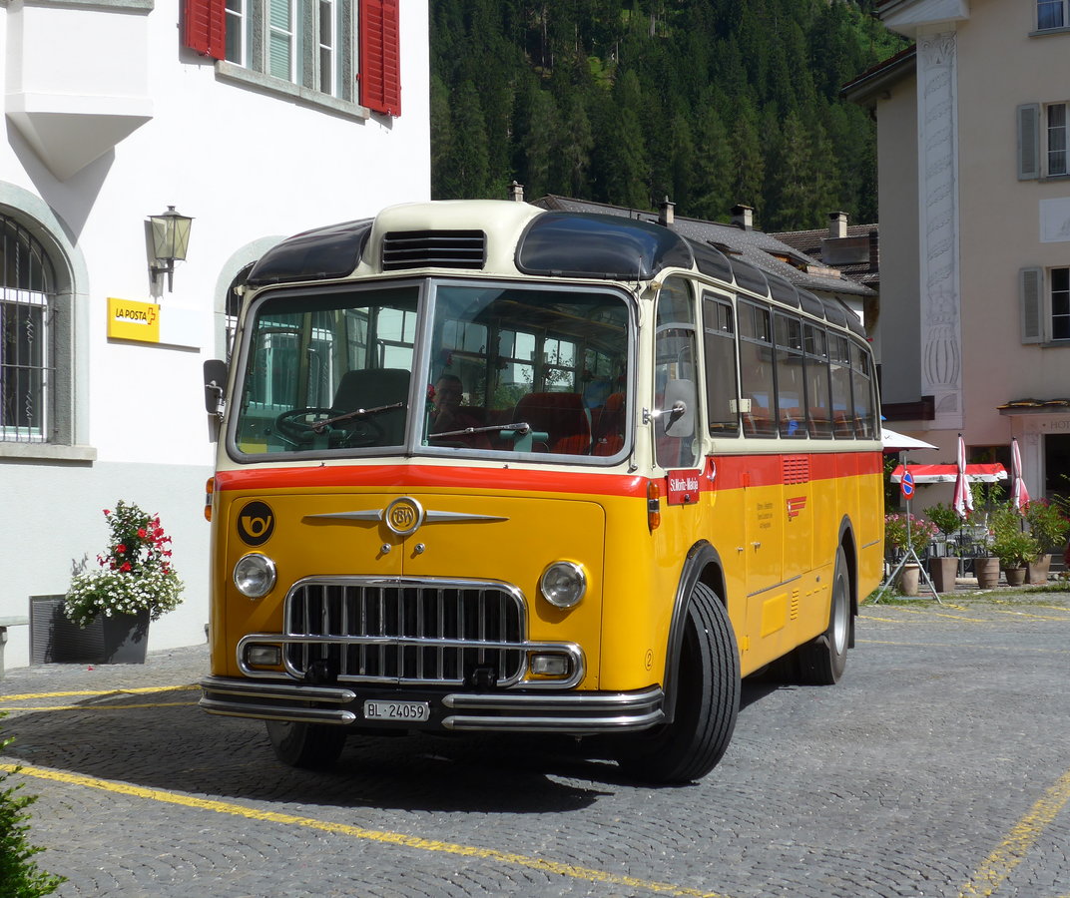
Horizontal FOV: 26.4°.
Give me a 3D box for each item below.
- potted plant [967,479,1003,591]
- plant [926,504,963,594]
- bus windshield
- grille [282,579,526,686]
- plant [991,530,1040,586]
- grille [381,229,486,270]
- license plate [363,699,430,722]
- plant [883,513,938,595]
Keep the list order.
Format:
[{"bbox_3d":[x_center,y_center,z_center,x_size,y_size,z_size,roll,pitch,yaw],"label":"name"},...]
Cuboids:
[{"bbox_3d":[6.368,1.217,32.200,0.450,1.520,0.437,-1,-2,11],"label":"potted plant"},{"bbox_3d":[5.638,1.342,31.500,0.523,1.239,0.507,-1,-2,10],"label":"plant"},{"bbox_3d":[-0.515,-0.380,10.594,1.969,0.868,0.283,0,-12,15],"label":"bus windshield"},{"bbox_3d":[-0.597,0.822,10.322,1.151,0.505,0.131,0,0,15],"label":"grille"},{"bbox_3d":[6.882,1.558,32.700,0.715,0.815,0.693,-1,-2,12],"label":"plant"},{"bbox_3d":[-0.482,-0.936,10.704,0.515,0.192,0.091,0,0,15],"label":"grille"},{"bbox_3d":[-0.618,1.176,10.250,0.300,0.085,0.020,0,0,15],"label":"license plate"},{"bbox_3d":[4.992,1.413,30.500,0.800,1.106,0.776,-1,-2,9],"label":"plant"}]

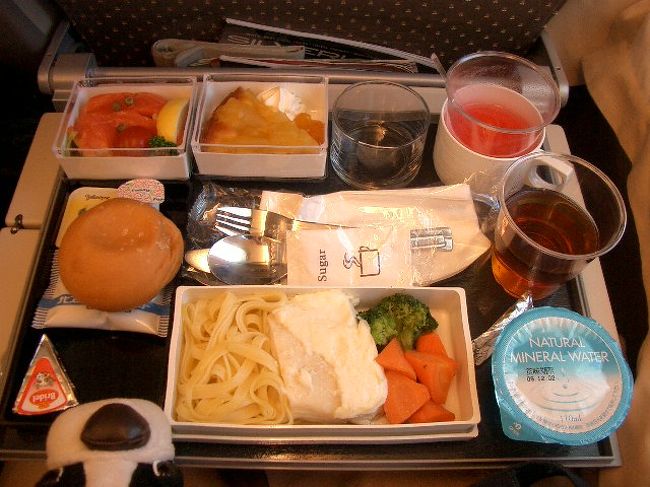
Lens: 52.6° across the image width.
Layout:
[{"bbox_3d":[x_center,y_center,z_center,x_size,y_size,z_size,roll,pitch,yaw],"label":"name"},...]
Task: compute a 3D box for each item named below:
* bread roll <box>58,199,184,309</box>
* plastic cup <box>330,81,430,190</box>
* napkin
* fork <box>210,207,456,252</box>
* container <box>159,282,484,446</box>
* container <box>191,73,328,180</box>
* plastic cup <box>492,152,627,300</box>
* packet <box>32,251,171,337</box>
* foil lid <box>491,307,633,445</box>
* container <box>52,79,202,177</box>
[{"bbox_3d":[-0.131,0.006,0.424,0.079,0.048,0.080,0,58,0],"label":"bread roll"},{"bbox_3d":[0.040,-0.078,0.485,0.067,0.054,0.067,0,58,0],"label":"plastic cup"},{"bbox_3d":[0.035,-0.004,0.461,0.162,0.016,0.082,0,58,0],"label":"napkin"},{"bbox_3d":[0.006,-0.011,0.461,0.168,0.013,0.021,5,59,3],"label":"fork"},{"bbox_3d":[-0.001,0.073,0.405,0.178,0.034,0.086,0,58,0],"label":"container"},{"bbox_3d":[-0.046,-0.090,0.503,0.096,0.035,0.070,1,58,0],"label":"container"},{"bbox_3d":[0.145,-0.005,0.431,0.076,0.073,0.076,0,58,0],"label":"plastic cup"},{"bbox_3d":[-0.146,0.028,0.443,0.088,0.012,0.069,3,59,1],"label":"packet"},{"bbox_3d":[0.137,0.074,0.385,0.082,0.010,0.083,0,58,0],"label":"foil lid"},{"bbox_3d":[-0.146,-0.089,0.503,0.094,0.034,0.071,0,58,0],"label":"container"}]

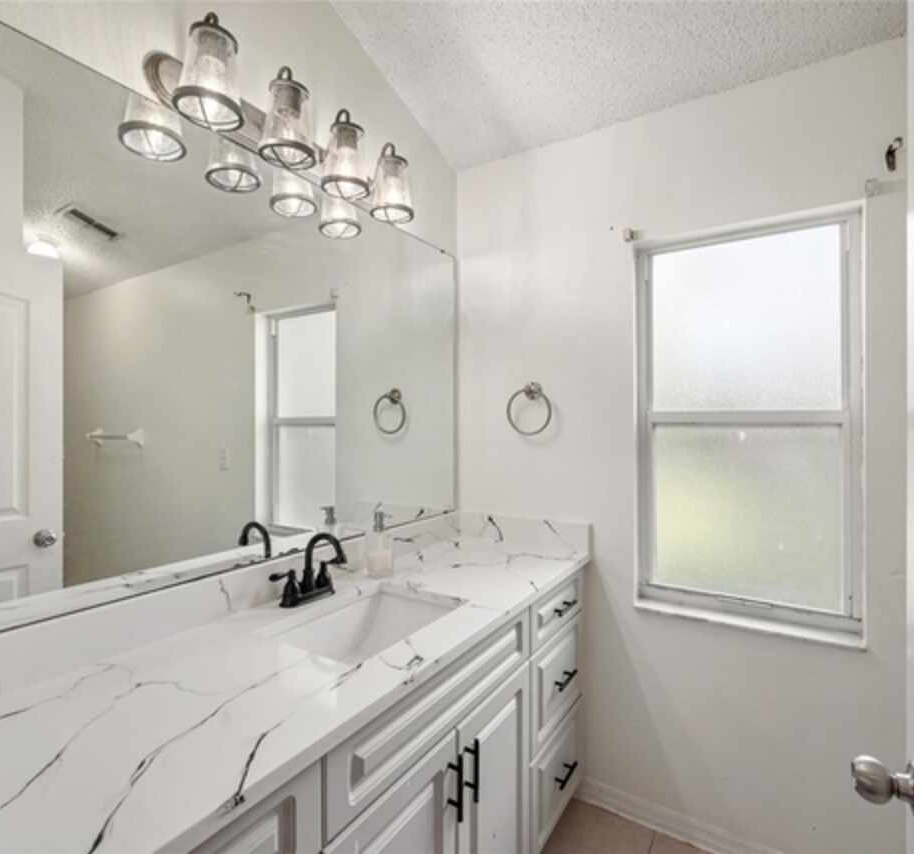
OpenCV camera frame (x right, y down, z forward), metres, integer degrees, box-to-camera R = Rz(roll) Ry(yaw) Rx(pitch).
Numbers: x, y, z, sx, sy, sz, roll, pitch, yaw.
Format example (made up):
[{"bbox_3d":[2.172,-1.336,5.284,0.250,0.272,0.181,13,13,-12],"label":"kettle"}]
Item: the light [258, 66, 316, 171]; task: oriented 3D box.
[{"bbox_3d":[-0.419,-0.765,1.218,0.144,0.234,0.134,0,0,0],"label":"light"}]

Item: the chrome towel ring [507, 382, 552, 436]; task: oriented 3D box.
[{"bbox_3d":[0.273,-0.066,1.858,0.176,0.199,0.062,0,0,33],"label":"chrome towel ring"}]

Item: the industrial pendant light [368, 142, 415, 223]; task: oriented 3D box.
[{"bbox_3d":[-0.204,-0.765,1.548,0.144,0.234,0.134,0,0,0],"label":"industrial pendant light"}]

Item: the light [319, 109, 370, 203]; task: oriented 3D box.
[{"bbox_3d":[-0.311,-0.765,1.384,0.144,0.234,0.134,0,0,0],"label":"light"}]

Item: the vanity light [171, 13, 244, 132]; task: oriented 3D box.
[{"bbox_3d":[-0.528,-0.765,1.050,0.144,0.234,0.134,0,0,33],"label":"vanity light"}]

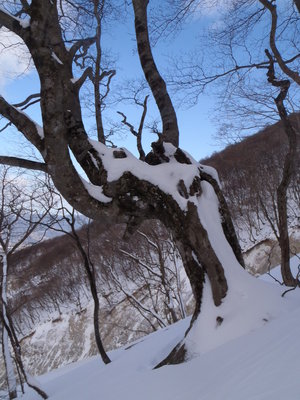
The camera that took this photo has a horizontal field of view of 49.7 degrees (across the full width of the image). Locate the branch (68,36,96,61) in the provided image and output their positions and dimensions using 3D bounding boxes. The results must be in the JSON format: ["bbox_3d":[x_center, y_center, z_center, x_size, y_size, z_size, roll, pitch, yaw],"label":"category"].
[{"bbox_3d":[-0.897,-2.014,4.300,0.370,0.320,0.220,0,-3,0],"label":"branch"}]

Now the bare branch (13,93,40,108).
[{"bbox_3d":[-1.711,-1.384,4.500,0.400,0.220,0.200,0,-3,0],"label":"bare branch"}]

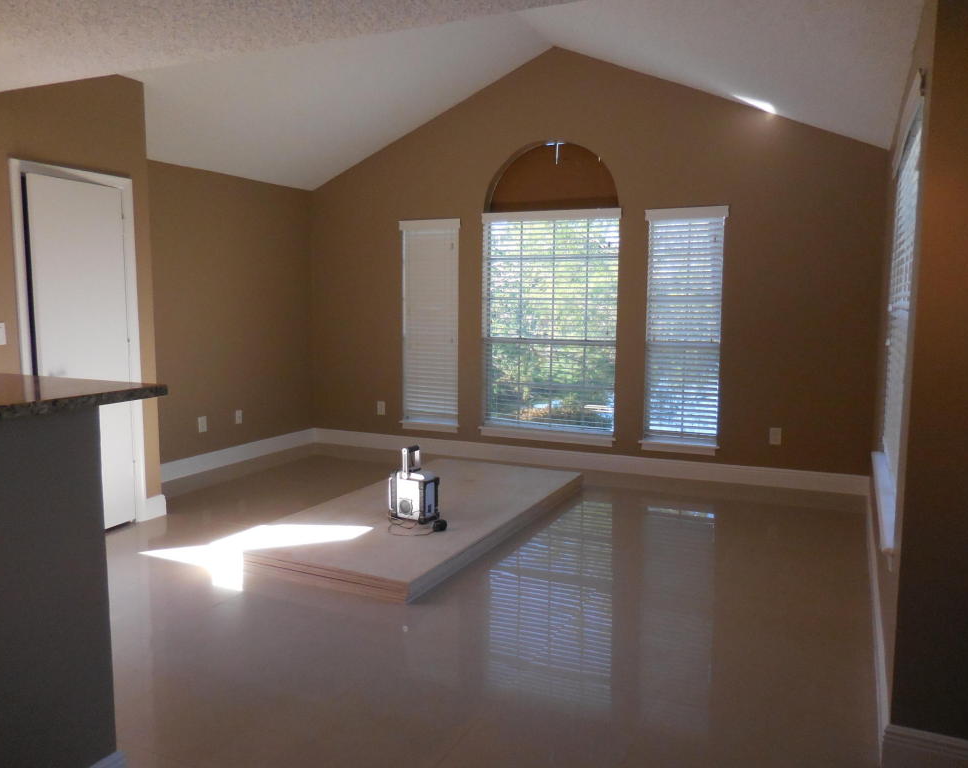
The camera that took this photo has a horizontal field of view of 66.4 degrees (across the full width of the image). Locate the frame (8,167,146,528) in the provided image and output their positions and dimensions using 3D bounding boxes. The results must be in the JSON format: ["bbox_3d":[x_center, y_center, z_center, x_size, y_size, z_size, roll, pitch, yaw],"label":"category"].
[{"bbox_3d":[-2.309,-0.153,4.242,0.120,2.091,0.724,3,6,27],"label":"frame"}]

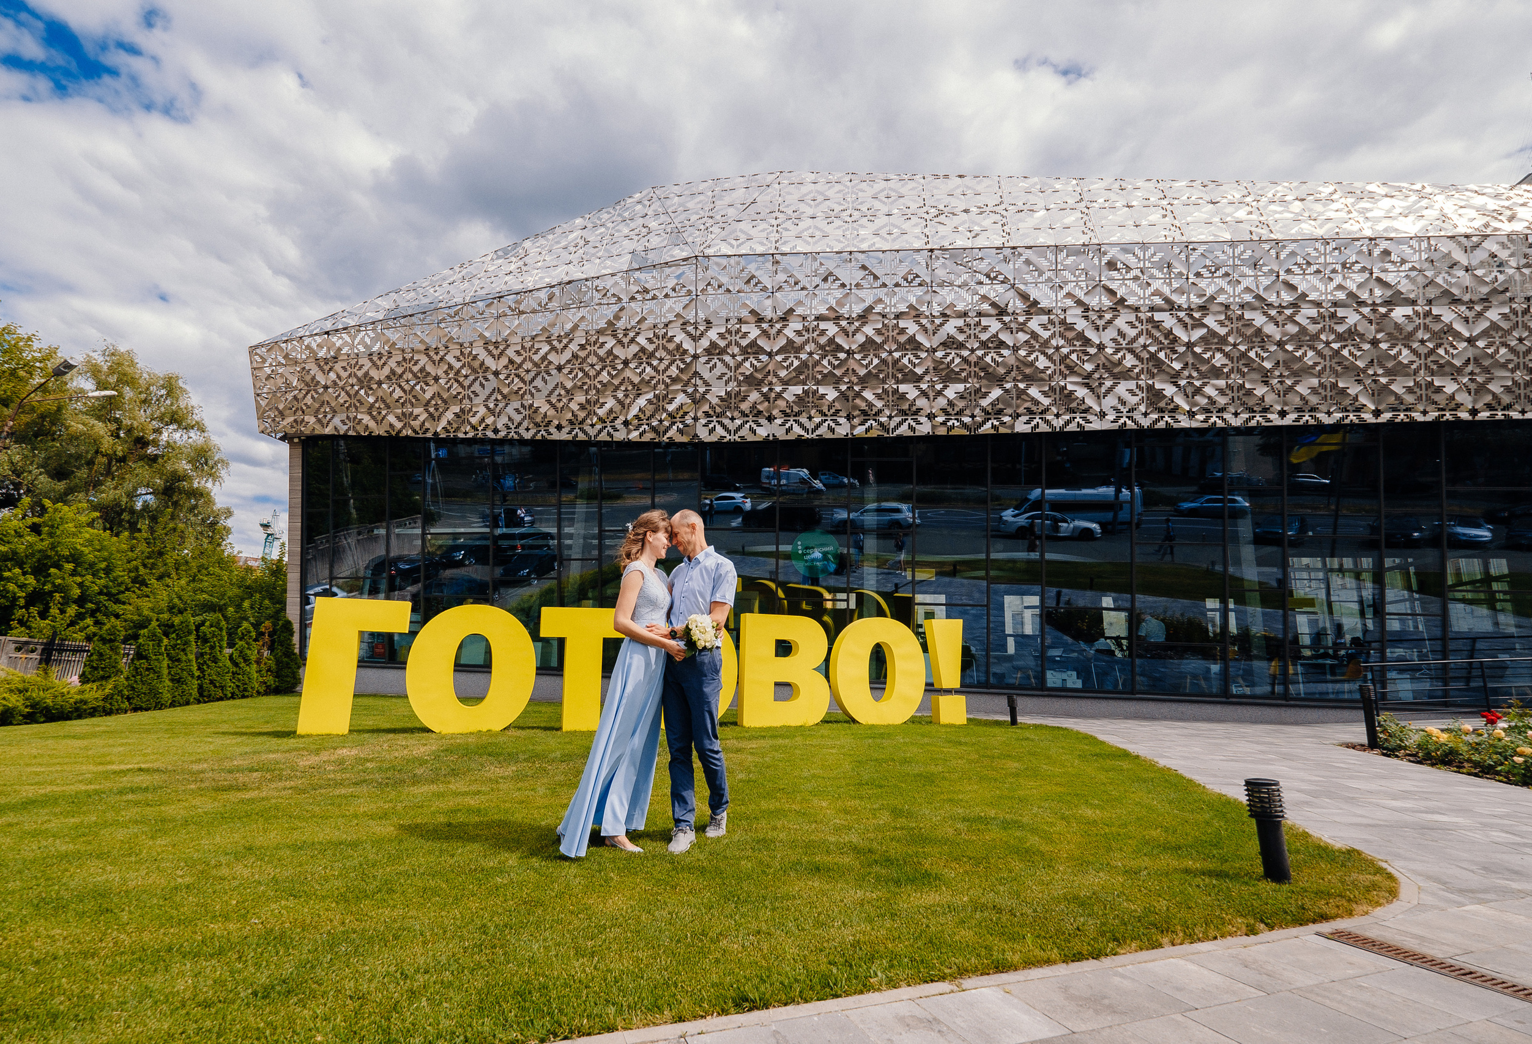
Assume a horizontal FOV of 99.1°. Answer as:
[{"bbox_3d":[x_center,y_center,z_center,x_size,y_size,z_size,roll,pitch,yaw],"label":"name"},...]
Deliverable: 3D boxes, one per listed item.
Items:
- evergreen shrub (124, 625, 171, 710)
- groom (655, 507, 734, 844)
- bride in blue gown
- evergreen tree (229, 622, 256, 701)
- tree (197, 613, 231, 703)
[{"bbox_3d":[-9.843,2.307,10.427,0.600,1.336,0.600,11,-15,-41],"label":"evergreen shrub"},{"bbox_3d":[-0.318,0.769,3.419,0.400,1.710,0.500,12,-15,-43],"label":"groom"},{"bbox_3d":[-0.679,0.766,3.392,0.600,1.690,0.500,-5,-13,29],"label":"bride in blue gown"},{"bbox_3d":[-10.015,2.652,12.534,0.530,1.414,0.530,10,-14,-37],"label":"evergreen tree"},{"bbox_3d":[-10.081,2.475,11.948,0.570,1.557,0.570,10,-14,-38],"label":"tree"}]

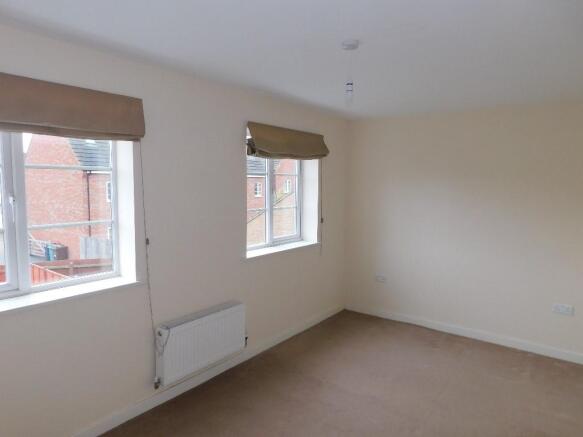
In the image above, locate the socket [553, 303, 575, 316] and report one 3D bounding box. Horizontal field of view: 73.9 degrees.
[{"bbox_3d":[2.474,0.832,3.521,0.150,0.088,0.012,5,7,37],"label":"socket"}]

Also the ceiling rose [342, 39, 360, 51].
[{"bbox_3d":[0.329,-0.962,2.147,0.096,0.030,0.096,1,5,0],"label":"ceiling rose"}]

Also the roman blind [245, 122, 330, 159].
[{"bbox_3d":[0.011,-0.715,3.723,0.115,0.284,1.157,5,7,37],"label":"roman blind"}]

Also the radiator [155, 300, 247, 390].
[{"bbox_3d":[-0.668,0.919,2.980,0.107,0.406,0.811,5,7,37],"label":"radiator"}]

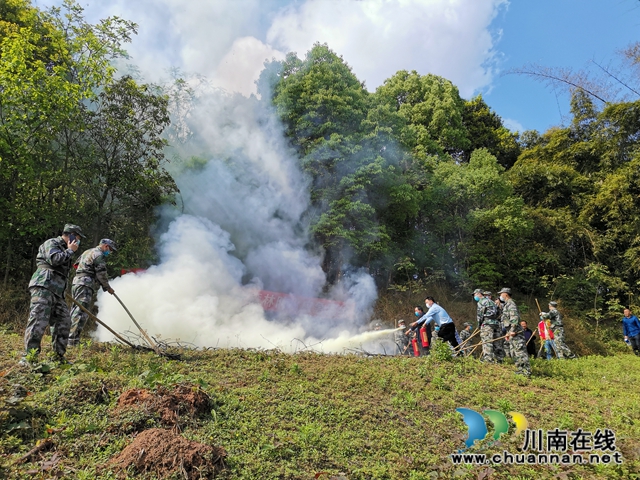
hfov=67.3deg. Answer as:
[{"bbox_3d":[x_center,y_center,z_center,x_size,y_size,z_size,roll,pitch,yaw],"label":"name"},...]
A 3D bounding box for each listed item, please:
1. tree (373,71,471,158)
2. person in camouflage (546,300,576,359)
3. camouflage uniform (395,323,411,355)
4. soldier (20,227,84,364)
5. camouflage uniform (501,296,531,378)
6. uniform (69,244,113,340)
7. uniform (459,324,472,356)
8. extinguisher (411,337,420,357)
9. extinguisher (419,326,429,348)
[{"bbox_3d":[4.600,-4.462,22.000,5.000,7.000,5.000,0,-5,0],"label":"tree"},{"bbox_3d":[6.904,2.584,13.800,0.750,1.680,0.560,0,0,30],"label":"person in camouflage"},{"bbox_3d":[2.386,3.080,13.900,0.420,1.600,0.500,-4,-7,41],"label":"camouflage uniform"},{"bbox_3d":[-3.255,0.663,5.850,0.580,1.700,0.550,0,0,-35],"label":"soldier"},{"bbox_3d":[3.782,1.867,9.300,0.520,1.550,0.500,-1,-5,13],"label":"camouflage uniform"},{"bbox_3d":[-3.431,0.784,7.250,0.620,1.600,0.550,0,0,-33],"label":"uniform"},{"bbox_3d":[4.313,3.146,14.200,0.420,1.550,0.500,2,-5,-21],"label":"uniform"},{"bbox_3d":[2.364,2.624,11.900,0.160,0.520,0.180,-9,-5,-17],"label":"extinguisher"},{"bbox_3d":[2.368,2.208,11.000,0.170,0.520,0.180,-7,-5,-17],"label":"extinguisher"}]

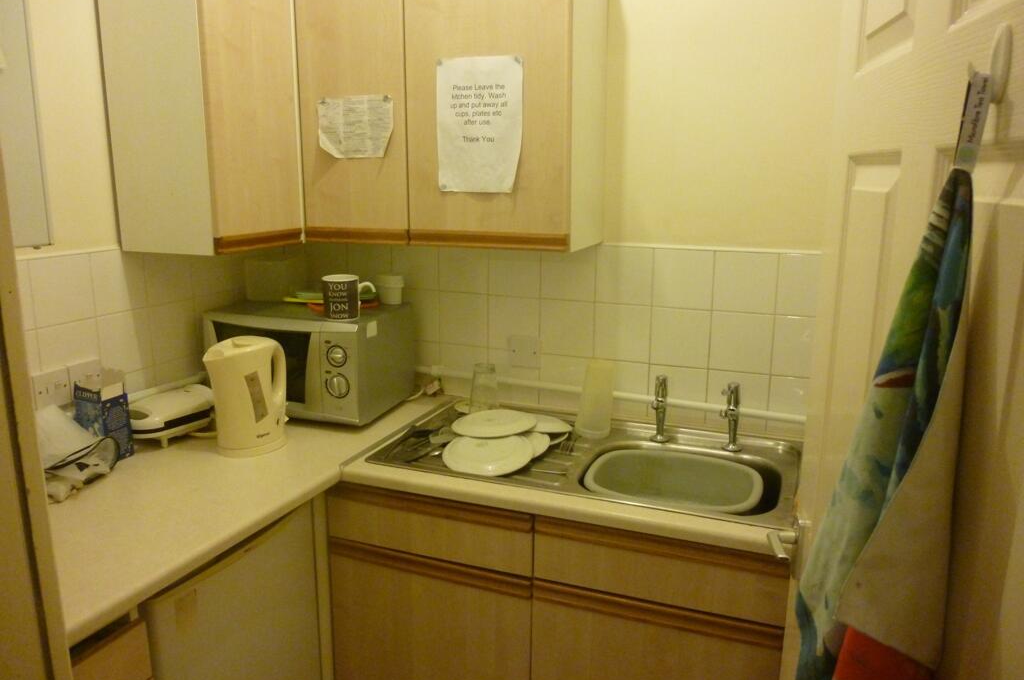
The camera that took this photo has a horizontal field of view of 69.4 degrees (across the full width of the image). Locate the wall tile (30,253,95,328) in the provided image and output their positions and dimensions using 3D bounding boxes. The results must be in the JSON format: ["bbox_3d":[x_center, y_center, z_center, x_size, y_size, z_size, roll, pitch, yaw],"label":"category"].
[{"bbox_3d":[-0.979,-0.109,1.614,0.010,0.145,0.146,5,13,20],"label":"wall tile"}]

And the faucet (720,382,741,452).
[{"bbox_3d":[0.519,0.189,1.733,0.055,0.161,0.125,5,12,20],"label":"faucet"}]

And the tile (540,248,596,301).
[{"bbox_3d":[0.149,-0.178,1.963,0.148,0.148,0.010,5,13,20],"label":"tile"}]

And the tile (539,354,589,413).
[{"bbox_3d":[0.146,0.114,2.018,0.148,0.148,0.010,5,13,20],"label":"tile"}]

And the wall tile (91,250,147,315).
[{"bbox_3d":[-0.952,-0.139,1.792,0.010,0.149,0.149,5,12,20],"label":"wall tile"}]

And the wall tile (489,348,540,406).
[{"bbox_3d":[0.004,0.103,2.077,0.148,0.148,0.010,5,13,20],"label":"wall tile"}]

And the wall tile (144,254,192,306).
[{"bbox_3d":[-0.877,-0.164,1.886,0.010,0.145,0.146,5,13,20],"label":"wall tile"}]

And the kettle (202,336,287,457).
[{"bbox_3d":[-0.617,0.127,1.729,0.150,0.250,0.215,11,16,39],"label":"kettle"}]

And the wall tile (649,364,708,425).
[{"bbox_3d":[0.428,0.142,1.925,0.149,0.149,0.010,5,12,20],"label":"wall tile"}]

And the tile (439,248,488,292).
[{"bbox_3d":[-0.132,-0.205,2.070,0.149,0.149,0.010,5,12,20],"label":"tile"}]

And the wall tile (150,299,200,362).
[{"bbox_3d":[-0.879,-0.019,1.916,0.010,0.148,0.146,5,13,20],"label":"wall tile"}]

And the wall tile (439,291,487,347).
[{"bbox_3d":[-0.135,-0.057,2.101,0.149,0.149,0.010,5,12,20],"label":"wall tile"}]

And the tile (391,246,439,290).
[{"bbox_3d":[-0.274,-0.217,2.114,0.148,0.148,0.010,5,13,20],"label":"tile"}]

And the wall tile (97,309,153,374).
[{"bbox_3d":[-0.930,0.009,1.781,0.010,0.148,0.146,5,13,20],"label":"wall tile"}]

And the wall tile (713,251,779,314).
[{"bbox_3d":[0.572,-0.140,1.805,0.148,0.145,0.010,5,13,20],"label":"wall tile"}]

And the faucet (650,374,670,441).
[{"bbox_3d":[0.357,0.175,1.786,0.055,0.163,0.125,5,12,20],"label":"faucet"}]

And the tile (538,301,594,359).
[{"bbox_3d":[0.147,-0.031,1.995,0.148,0.148,0.010,5,13,20],"label":"tile"}]

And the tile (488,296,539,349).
[{"bbox_3d":[0.006,-0.044,2.045,0.148,0.148,0.010,5,13,20],"label":"tile"}]

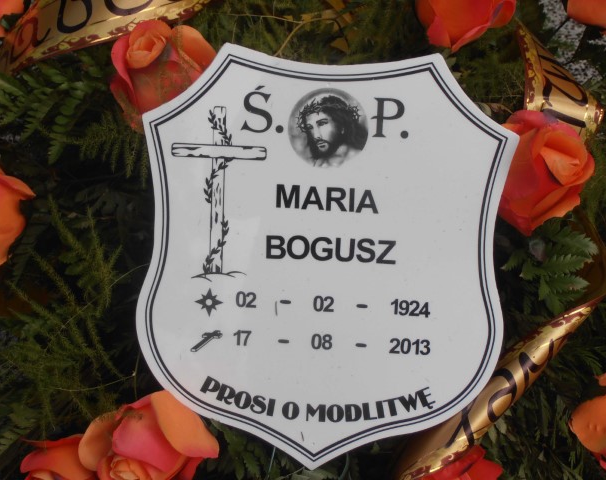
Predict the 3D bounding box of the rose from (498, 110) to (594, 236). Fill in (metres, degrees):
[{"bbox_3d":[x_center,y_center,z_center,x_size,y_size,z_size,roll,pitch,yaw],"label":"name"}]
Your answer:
[{"bbox_3d":[0.144,-0.040,0.970,0.066,0.058,0.066,-12,90,-37],"label":"rose"}]

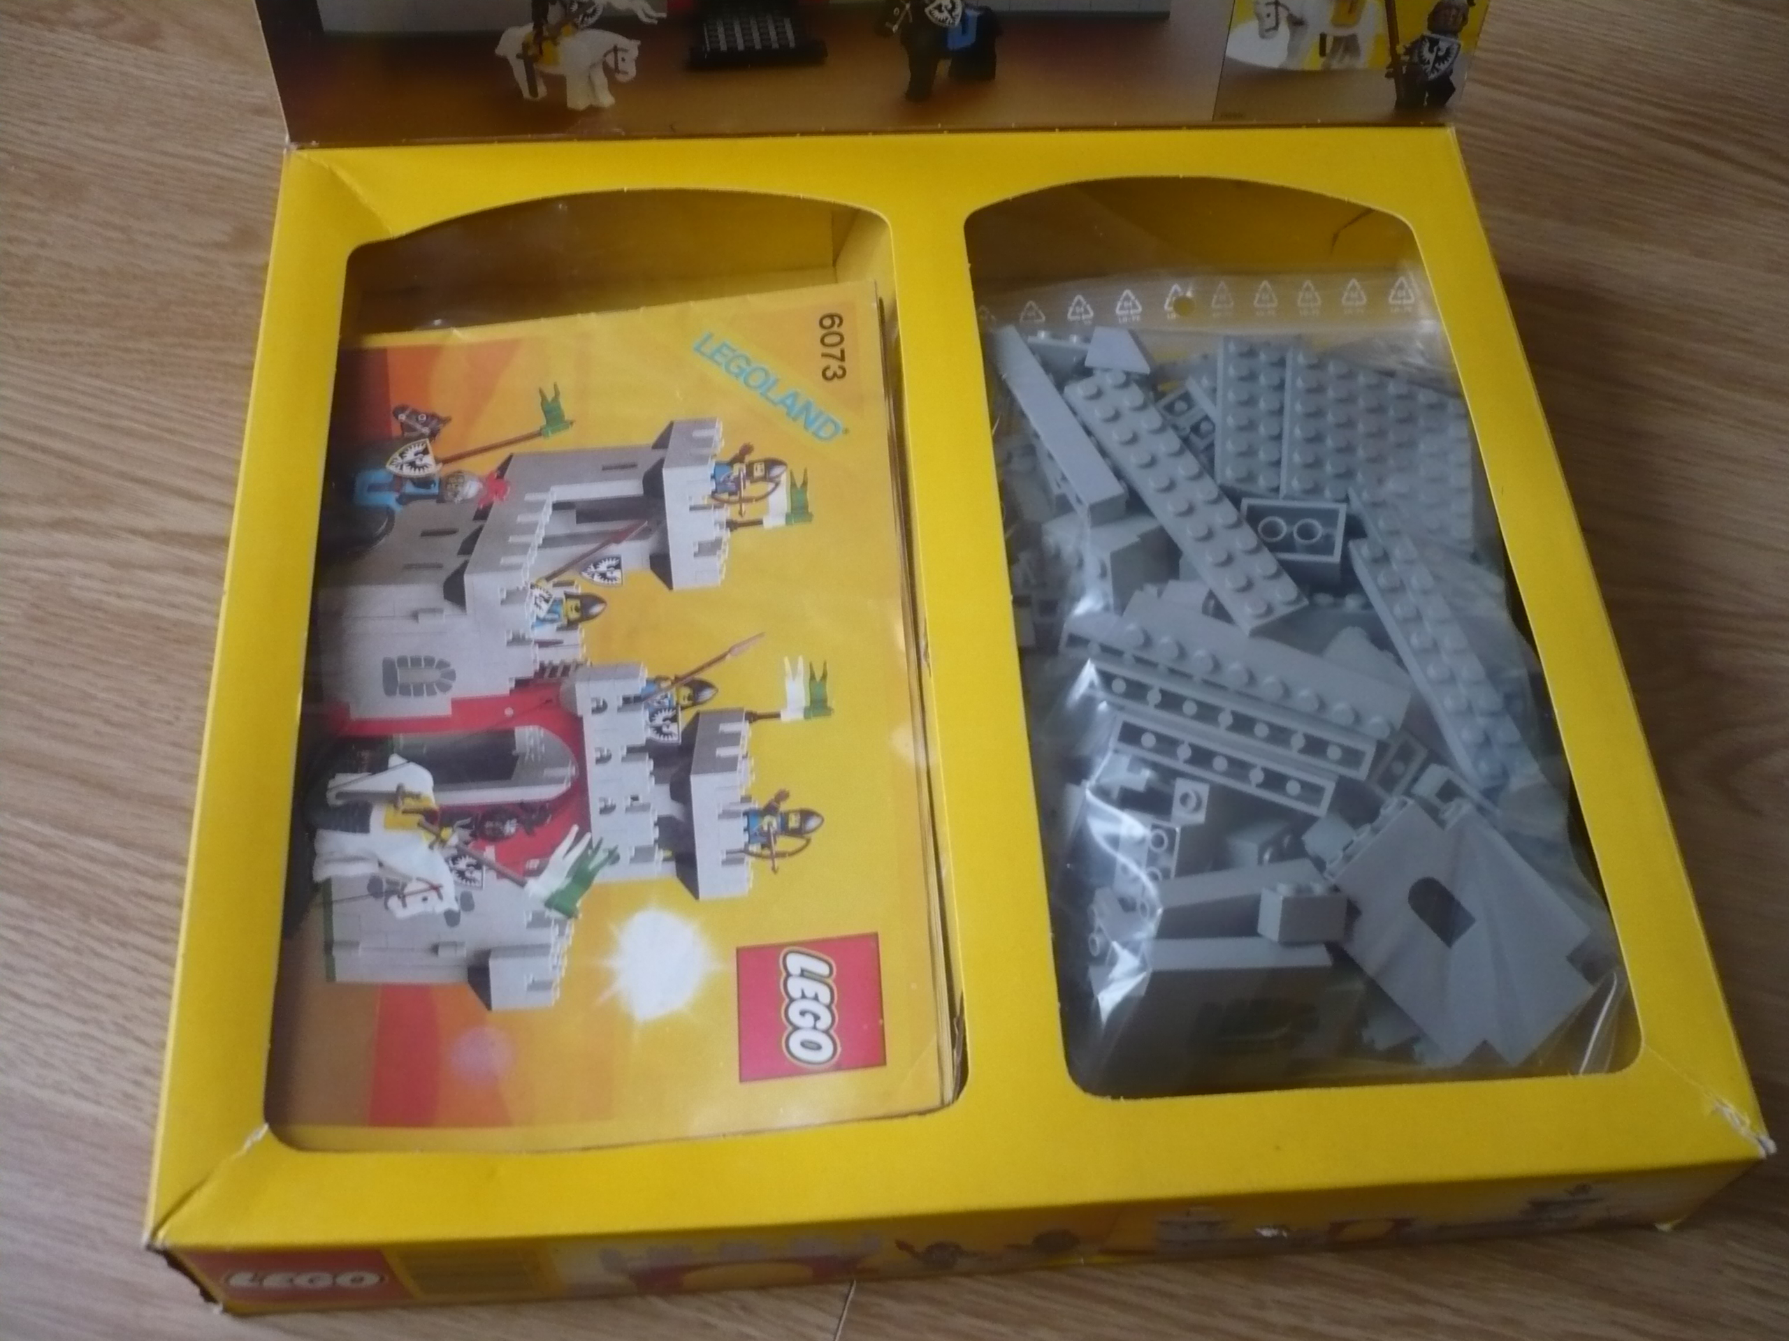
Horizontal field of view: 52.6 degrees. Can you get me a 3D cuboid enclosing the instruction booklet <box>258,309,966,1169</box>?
[{"bbox_3d":[-0.067,0.000,0.390,0.142,0.006,0.214,-6,55,2],"label":"instruction booklet"}]

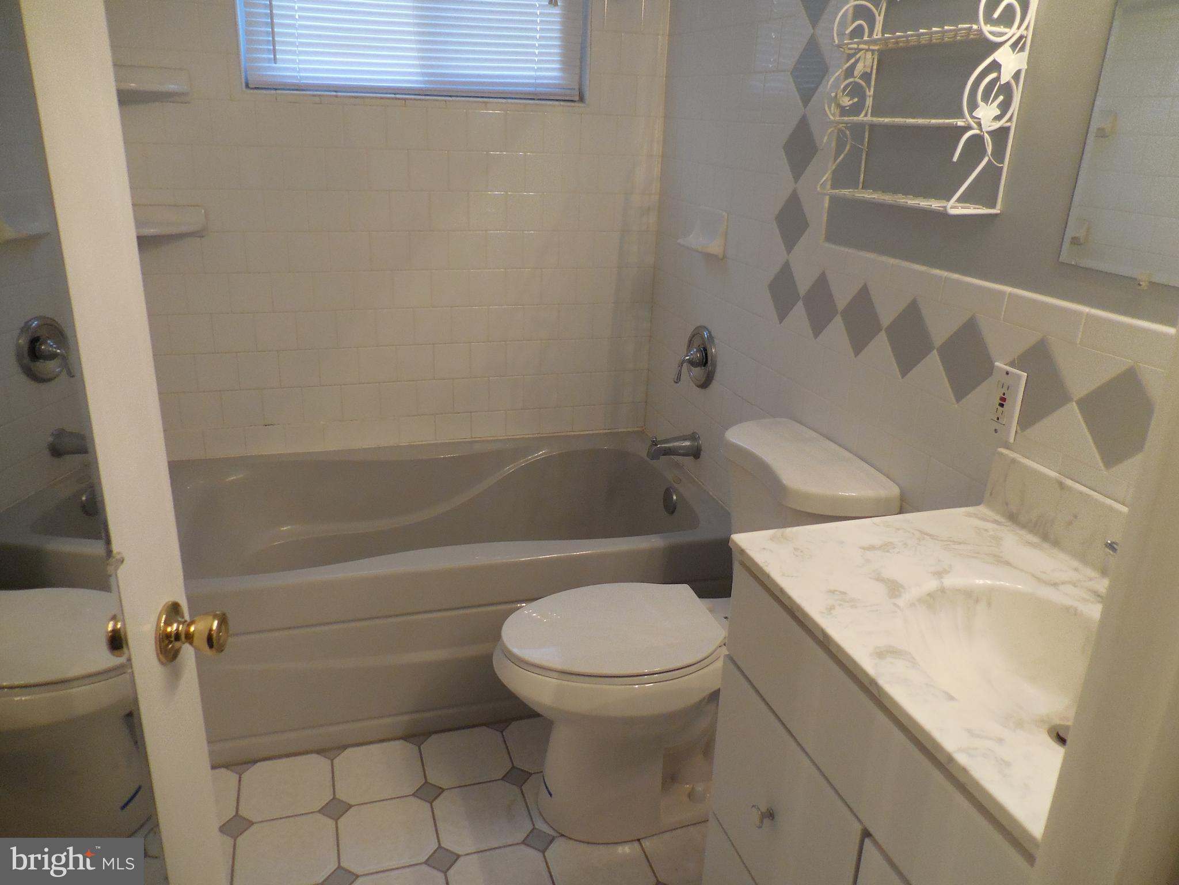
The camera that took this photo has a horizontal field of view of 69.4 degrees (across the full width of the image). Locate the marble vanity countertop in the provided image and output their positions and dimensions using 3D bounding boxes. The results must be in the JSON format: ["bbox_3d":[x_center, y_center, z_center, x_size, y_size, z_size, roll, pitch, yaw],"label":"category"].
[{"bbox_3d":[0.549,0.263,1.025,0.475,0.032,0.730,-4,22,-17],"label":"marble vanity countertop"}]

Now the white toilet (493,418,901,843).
[{"bbox_3d":[0.152,0.412,1.766,0.710,0.802,0.455,-4,22,-17],"label":"white toilet"}]

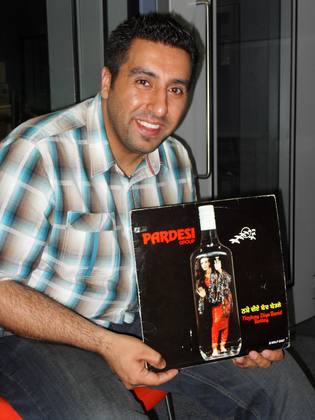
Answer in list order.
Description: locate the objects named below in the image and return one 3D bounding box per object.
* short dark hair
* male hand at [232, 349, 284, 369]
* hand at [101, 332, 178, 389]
[{"bbox_3d":[-0.009,-0.298,1.270,0.178,0.155,0.205,9,5,-17],"label":"short dark hair"},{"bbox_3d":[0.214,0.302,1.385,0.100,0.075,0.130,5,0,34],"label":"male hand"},{"bbox_3d":[-0.034,0.285,1.265,0.155,0.090,0.095,21,6,-6],"label":"hand"}]

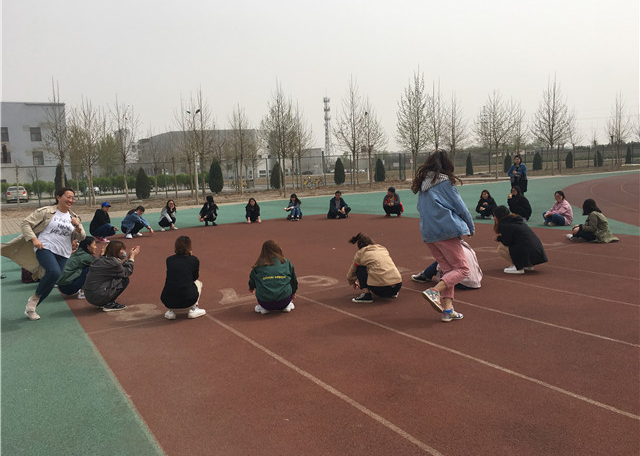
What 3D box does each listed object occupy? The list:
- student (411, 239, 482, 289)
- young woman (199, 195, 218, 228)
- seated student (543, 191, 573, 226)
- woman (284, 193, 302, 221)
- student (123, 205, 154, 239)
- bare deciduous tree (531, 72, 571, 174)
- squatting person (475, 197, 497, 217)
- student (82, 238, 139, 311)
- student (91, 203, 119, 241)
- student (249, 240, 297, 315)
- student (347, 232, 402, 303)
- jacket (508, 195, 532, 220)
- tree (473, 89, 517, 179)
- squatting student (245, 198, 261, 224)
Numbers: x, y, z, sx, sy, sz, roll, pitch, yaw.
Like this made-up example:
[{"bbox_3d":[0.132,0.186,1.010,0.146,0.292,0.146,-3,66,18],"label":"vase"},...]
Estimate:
[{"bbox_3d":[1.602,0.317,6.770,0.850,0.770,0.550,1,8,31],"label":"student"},{"bbox_3d":[-3.343,-0.538,16.150,0.500,0.930,0.600,0,7,20],"label":"young woman"},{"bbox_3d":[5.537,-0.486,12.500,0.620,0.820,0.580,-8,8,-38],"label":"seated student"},{"bbox_3d":[-0.815,-0.652,16.500,0.520,0.850,0.720,-2,6,9],"label":"woman"},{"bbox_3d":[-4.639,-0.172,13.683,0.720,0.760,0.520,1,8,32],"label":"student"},{"bbox_3d":[19.265,-8.461,44.333,3.100,8.261,3.100,0,7,23],"label":"bare deciduous tree"},{"bbox_3d":[4.301,-0.592,13.784,0.500,0.700,0.550,-1,7,14],"label":"squatting person"},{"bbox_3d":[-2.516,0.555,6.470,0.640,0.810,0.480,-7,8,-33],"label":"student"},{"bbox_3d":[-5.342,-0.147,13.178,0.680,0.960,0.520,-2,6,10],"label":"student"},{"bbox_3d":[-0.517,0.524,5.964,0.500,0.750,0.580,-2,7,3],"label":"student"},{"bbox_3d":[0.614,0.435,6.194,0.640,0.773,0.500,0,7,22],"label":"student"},{"bbox_3d":[4.931,-0.543,13.094,0.520,0.620,0.500,-7,8,-30],"label":"jacket"},{"bbox_3d":[14.154,-7.366,43.000,3.300,7.000,3.300,-3,6,0],"label":"tree"},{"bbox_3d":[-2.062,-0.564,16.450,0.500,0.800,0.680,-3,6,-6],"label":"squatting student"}]

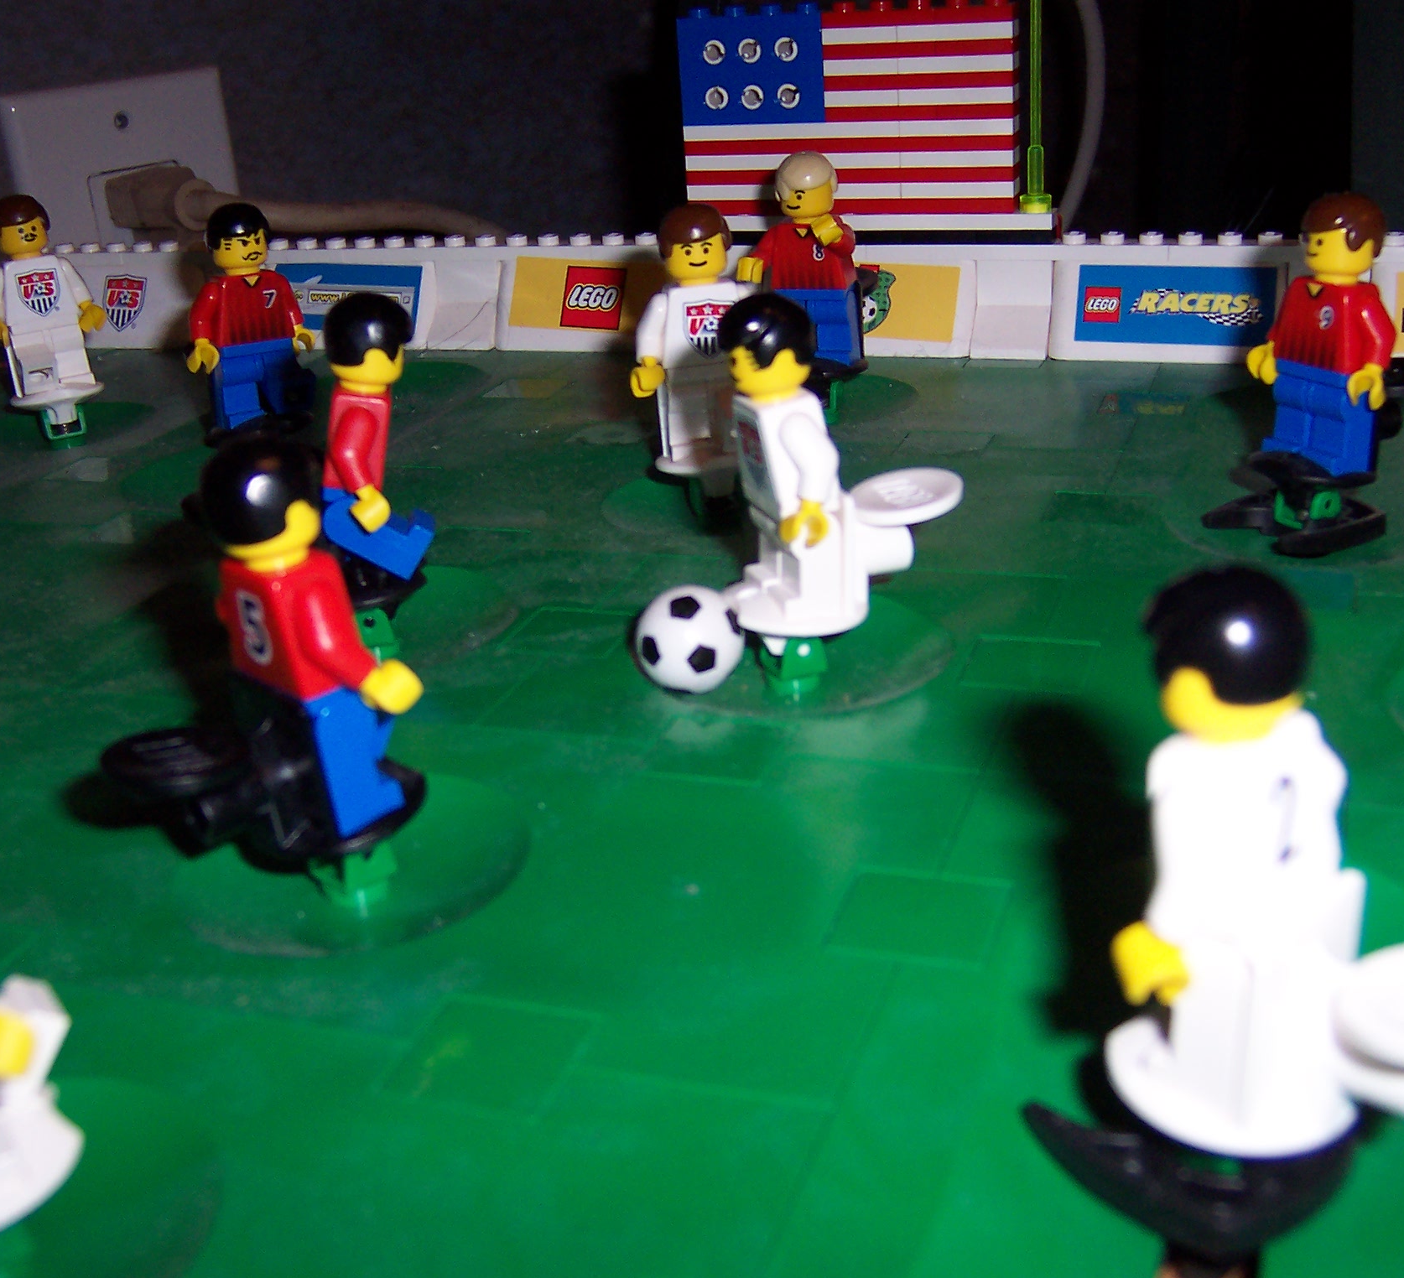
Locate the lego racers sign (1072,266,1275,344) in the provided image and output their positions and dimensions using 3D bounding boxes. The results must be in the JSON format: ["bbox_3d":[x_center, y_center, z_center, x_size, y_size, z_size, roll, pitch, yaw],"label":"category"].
[{"bbox_3d":[0.096,-0.067,0.359,0.040,0.016,0.003,4,-1,19],"label":"lego racers sign"}]

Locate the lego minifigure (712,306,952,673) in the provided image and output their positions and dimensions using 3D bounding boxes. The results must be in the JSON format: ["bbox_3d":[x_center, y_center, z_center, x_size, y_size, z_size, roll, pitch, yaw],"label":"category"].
[{"bbox_3d":[0.017,-0.020,0.228,0.032,0.050,0.026,-12,13,-9],"label":"lego minifigure"}]

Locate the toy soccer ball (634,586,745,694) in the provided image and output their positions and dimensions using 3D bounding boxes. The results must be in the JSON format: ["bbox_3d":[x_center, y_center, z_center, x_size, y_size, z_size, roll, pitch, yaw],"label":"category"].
[{"bbox_3d":[-0.001,0.000,0.228,0.014,0.014,0.014,-3,22,1],"label":"toy soccer ball"}]

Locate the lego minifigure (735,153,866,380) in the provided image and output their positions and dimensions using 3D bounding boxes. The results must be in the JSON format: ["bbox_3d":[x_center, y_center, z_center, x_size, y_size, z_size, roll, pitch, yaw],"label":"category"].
[{"bbox_3d":[0.021,-0.075,0.355,0.026,0.044,0.017,3,22,23],"label":"lego minifigure"}]

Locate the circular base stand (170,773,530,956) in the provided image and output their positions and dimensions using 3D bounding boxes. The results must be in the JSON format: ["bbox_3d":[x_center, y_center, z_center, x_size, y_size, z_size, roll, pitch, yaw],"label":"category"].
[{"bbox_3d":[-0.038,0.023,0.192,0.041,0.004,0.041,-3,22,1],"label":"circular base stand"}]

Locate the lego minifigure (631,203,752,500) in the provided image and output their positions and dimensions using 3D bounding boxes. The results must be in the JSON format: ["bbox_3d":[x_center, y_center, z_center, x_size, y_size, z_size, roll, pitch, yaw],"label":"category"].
[{"bbox_3d":[0.000,-0.049,0.300,0.027,0.048,0.018,-8,17,-10],"label":"lego minifigure"}]

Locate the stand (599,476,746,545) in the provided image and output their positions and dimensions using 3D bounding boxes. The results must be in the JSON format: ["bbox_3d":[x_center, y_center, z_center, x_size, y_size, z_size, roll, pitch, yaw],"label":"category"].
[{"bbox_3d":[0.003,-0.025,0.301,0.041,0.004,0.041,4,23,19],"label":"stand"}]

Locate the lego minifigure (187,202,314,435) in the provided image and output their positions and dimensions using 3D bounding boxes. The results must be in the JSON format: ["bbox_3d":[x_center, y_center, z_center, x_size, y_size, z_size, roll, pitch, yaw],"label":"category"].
[{"bbox_3d":[-0.088,-0.061,0.340,0.027,0.044,0.015,-19,26,-38],"label":"lego minifigure"}]

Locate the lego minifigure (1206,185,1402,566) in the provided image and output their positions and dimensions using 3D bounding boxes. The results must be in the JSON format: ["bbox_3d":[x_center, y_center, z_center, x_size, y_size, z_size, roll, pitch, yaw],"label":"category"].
[{"bbox_3d":[0.094,-0.043,0.270,0.022,0.049,0.028,-7,20,-24],"label":"lego minifigure"}]

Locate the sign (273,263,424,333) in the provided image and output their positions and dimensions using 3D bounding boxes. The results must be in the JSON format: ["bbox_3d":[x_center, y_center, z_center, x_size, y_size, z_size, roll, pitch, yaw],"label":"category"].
[{"bbox_3d":[-0.084,-0.081,0.421,0.040,0.016,0.003,4,-1,19],"label":"sign"}]

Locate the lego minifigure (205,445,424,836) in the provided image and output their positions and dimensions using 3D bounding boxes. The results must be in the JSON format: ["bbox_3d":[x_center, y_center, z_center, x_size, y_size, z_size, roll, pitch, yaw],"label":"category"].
[{"bbox_3d":[-0.042,-0.001,0.186,0.015,0.043,0.027,-25,26,-35],"label":"lego minifigure"}]

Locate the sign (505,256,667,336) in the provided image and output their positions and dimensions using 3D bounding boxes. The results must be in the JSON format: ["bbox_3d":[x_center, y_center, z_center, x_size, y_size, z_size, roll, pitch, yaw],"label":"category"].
[{"bbox_3d":[-0.024,-0.078,0.401,0.040,0.016,0.003,4,-1,19],"label":"sign"}]

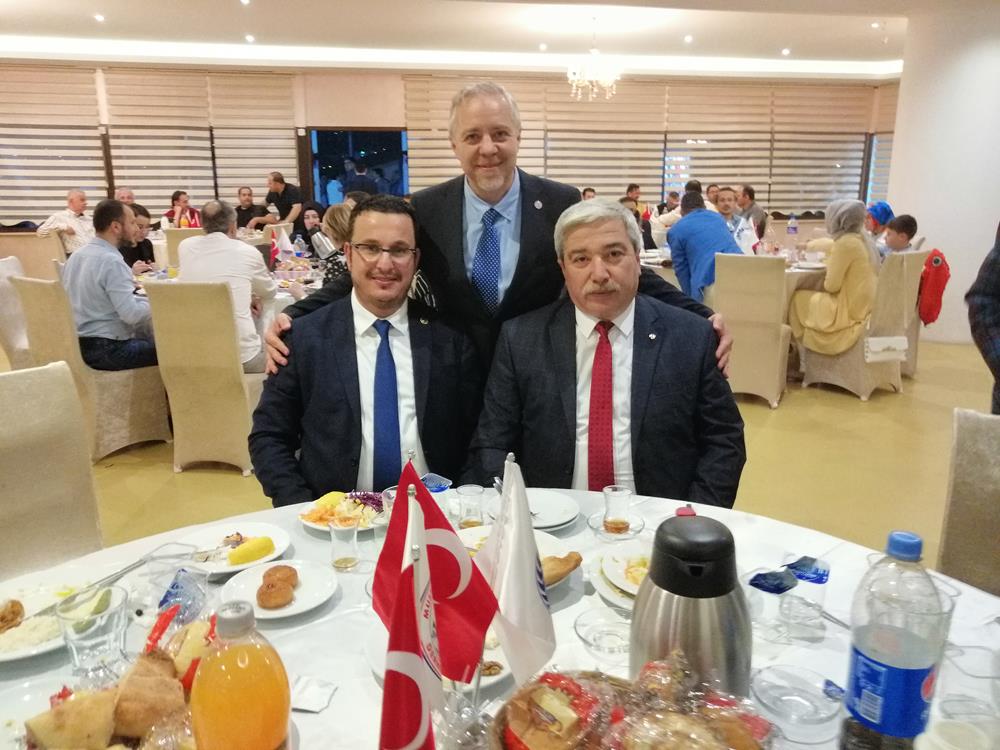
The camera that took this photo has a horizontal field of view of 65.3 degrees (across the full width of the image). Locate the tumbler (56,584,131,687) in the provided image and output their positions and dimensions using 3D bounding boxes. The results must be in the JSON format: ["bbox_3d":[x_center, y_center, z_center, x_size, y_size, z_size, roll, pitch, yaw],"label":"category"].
[{"bbox_3d":[-0.504,0.336,1.000,0.082,0.098,0.082,0,14,0],"label":"tumbler"}]

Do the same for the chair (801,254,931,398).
[{"bbox_3d":[2.600,-0.368,5.525,0.450,0.980,0.580,-9,15,-34],"label":"chair"}]

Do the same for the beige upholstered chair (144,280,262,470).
[{"bbox_3d":[-1.386,-0.025,3.921,0.440,0.940,0.550,2,14,9],"label":"beige upholstered chair"}]

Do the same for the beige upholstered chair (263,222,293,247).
[{"bbox_3d":[-2.533,-1.171,8.666,0.440,0.940,0.550,-12,18,-41],"label":"beige upholstered chair"}]

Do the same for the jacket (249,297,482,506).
[{"bbox_3d":[-0.300,0.128,1.792,0.540,0.620,0.400,-2,13,-9],"label":"jacket"}]

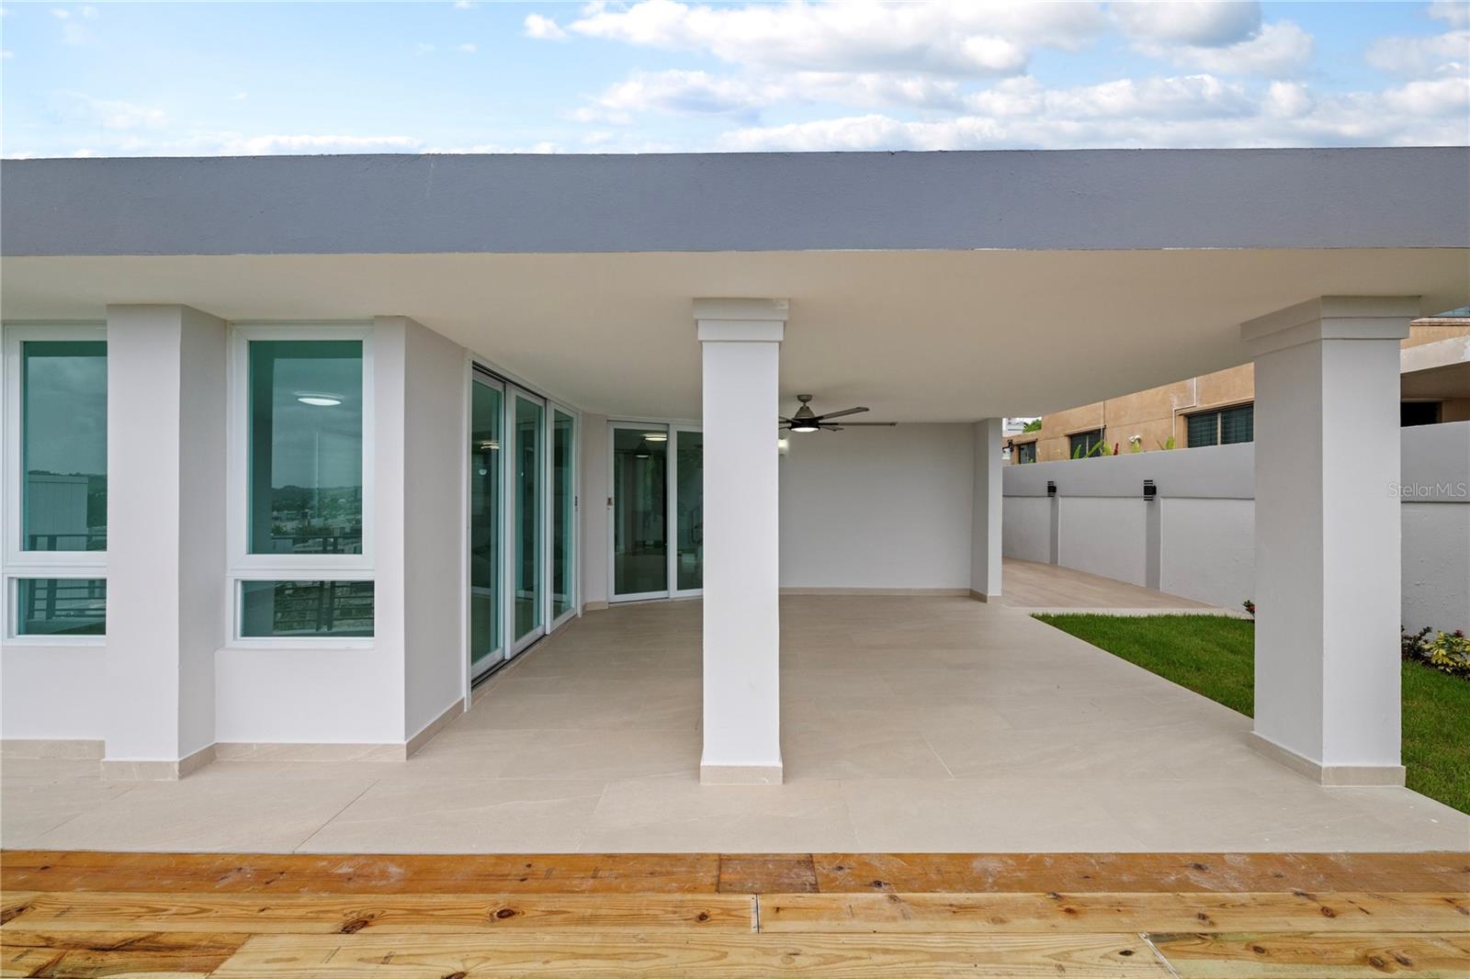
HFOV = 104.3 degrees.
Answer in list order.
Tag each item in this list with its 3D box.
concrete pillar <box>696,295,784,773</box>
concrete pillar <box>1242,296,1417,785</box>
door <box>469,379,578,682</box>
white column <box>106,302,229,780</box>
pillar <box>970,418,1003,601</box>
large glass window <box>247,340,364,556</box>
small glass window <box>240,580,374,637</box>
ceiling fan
[{"bbox_3d":[0.033,0.267,3.110,0.481,2.460,0.481,0,0,0],"label":"concrete pillar"},{"bbox_3d":[3.193,0.267,3.109,0.490,2.460,0.480,0,0,0],"label":"concrete pillar"},{"bbox_3d":[-1.947,0.293,5.487,0.150,2.397,2.832,0,0,0],"label":"door"},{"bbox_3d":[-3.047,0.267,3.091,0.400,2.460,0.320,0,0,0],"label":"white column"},{"bbox_3d":[3.450,0.300,7.817,0.218,2.460,0.500,0,0,0],"label":"pillar"},{"bbox_3d":[-2.466,-0.237,3.282,0.692,1.266,0.080,0,0,0],"label":"large glass window"},{"bbox_3d":[-2.474,0.686,3.302,0.789,0.351,0.080,0,0,0],"label":"small glass window"},{"bbox_3d":[0.699,-0.766,5.703,1.840,0.358,1.680,0,0,0],"label":"ceiling fan"}]

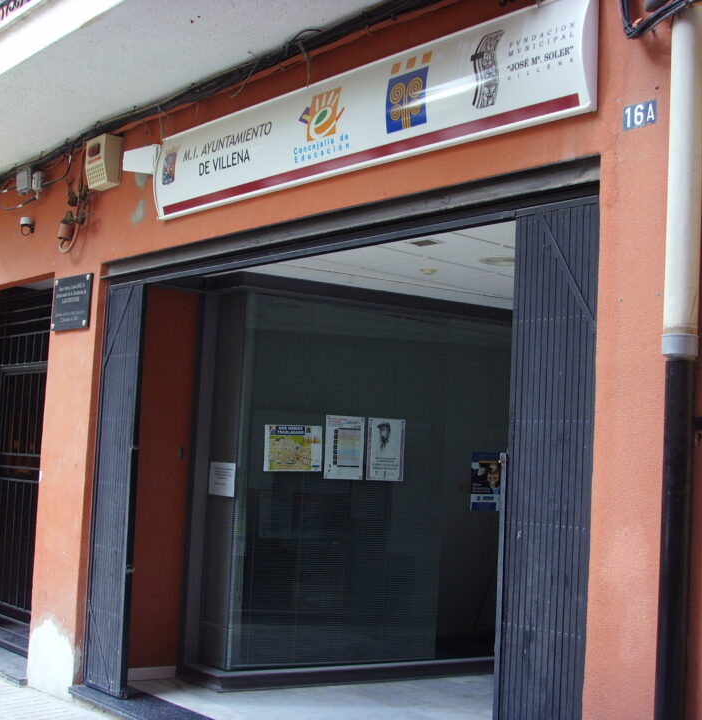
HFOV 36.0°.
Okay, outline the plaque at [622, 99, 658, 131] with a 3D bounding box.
[{"bbox_3d":[1.042,-0.882,3.897,0.010,0.086,0.140,7,-7,-40],"label":"plaque"}]

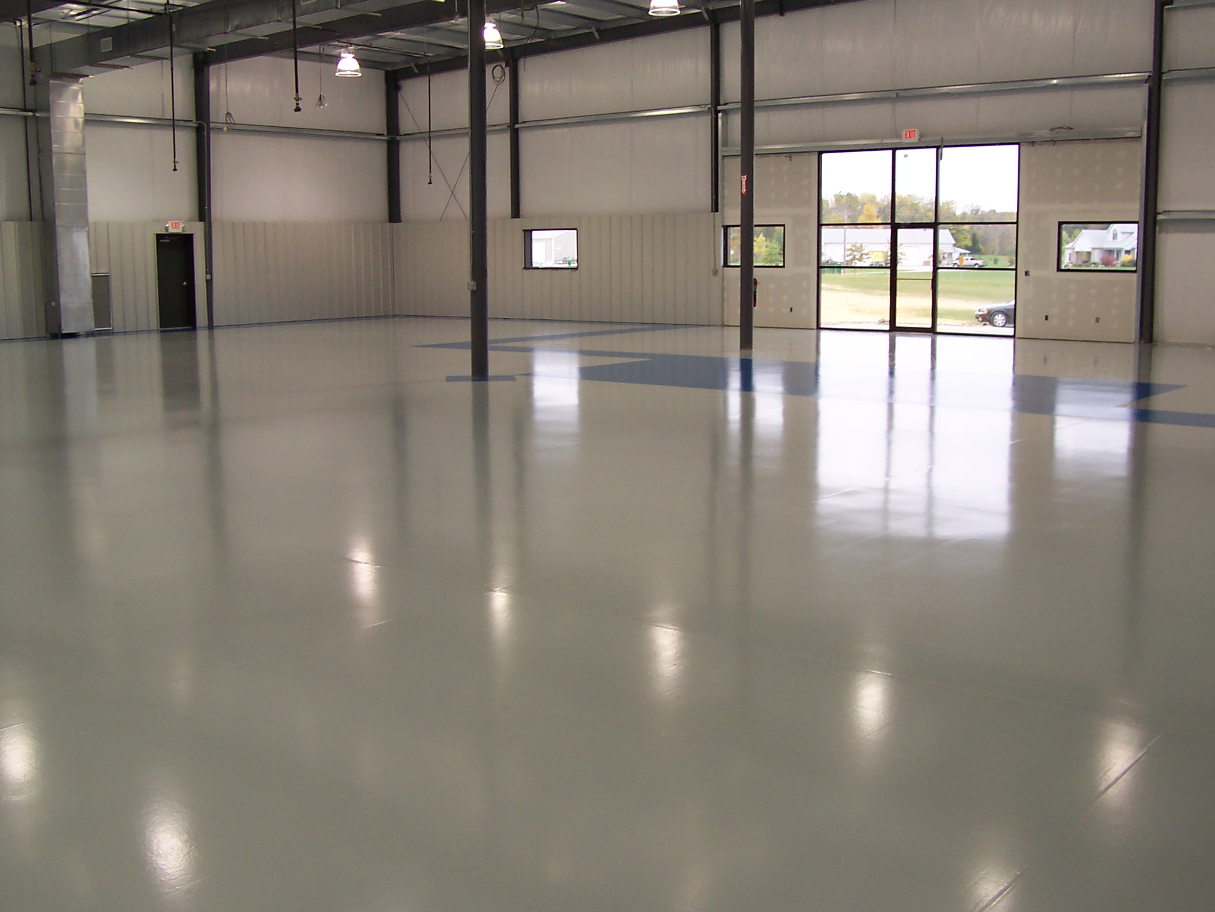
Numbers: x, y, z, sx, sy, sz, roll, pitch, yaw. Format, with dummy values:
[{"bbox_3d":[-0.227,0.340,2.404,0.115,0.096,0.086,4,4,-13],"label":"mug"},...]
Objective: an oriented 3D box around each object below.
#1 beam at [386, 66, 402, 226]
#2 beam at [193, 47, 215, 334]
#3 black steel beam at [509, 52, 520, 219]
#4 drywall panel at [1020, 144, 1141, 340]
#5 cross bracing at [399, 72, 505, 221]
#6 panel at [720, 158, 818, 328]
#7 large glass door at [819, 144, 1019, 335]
[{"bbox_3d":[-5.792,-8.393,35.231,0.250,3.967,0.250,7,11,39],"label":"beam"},{"bbox_3d":[-9.371,-6.066,30.150,0.360,6.250,0.200,7,11,39],"label":"beam"},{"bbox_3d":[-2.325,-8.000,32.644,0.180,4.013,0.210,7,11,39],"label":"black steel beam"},{"bbox_3d":[8.669,-3.947,24.004,2.300,3.690,0.130,7,11,39],"label":"drywall panel"},{"bbox_3d":[-4.104,-7.987,33.945,3.780,3.680,0.120,7,11,39],"label":"cross bracing"},{"bbox_3d":[3.482,-4.624,28.248,2.430,3.690,0.130,7,11,39],"label":"panel"},{"bbox_3d":[6.137,-4.301,26.089,4.330,3.680,0.130,7,11,39],"label":"large glass door"}]

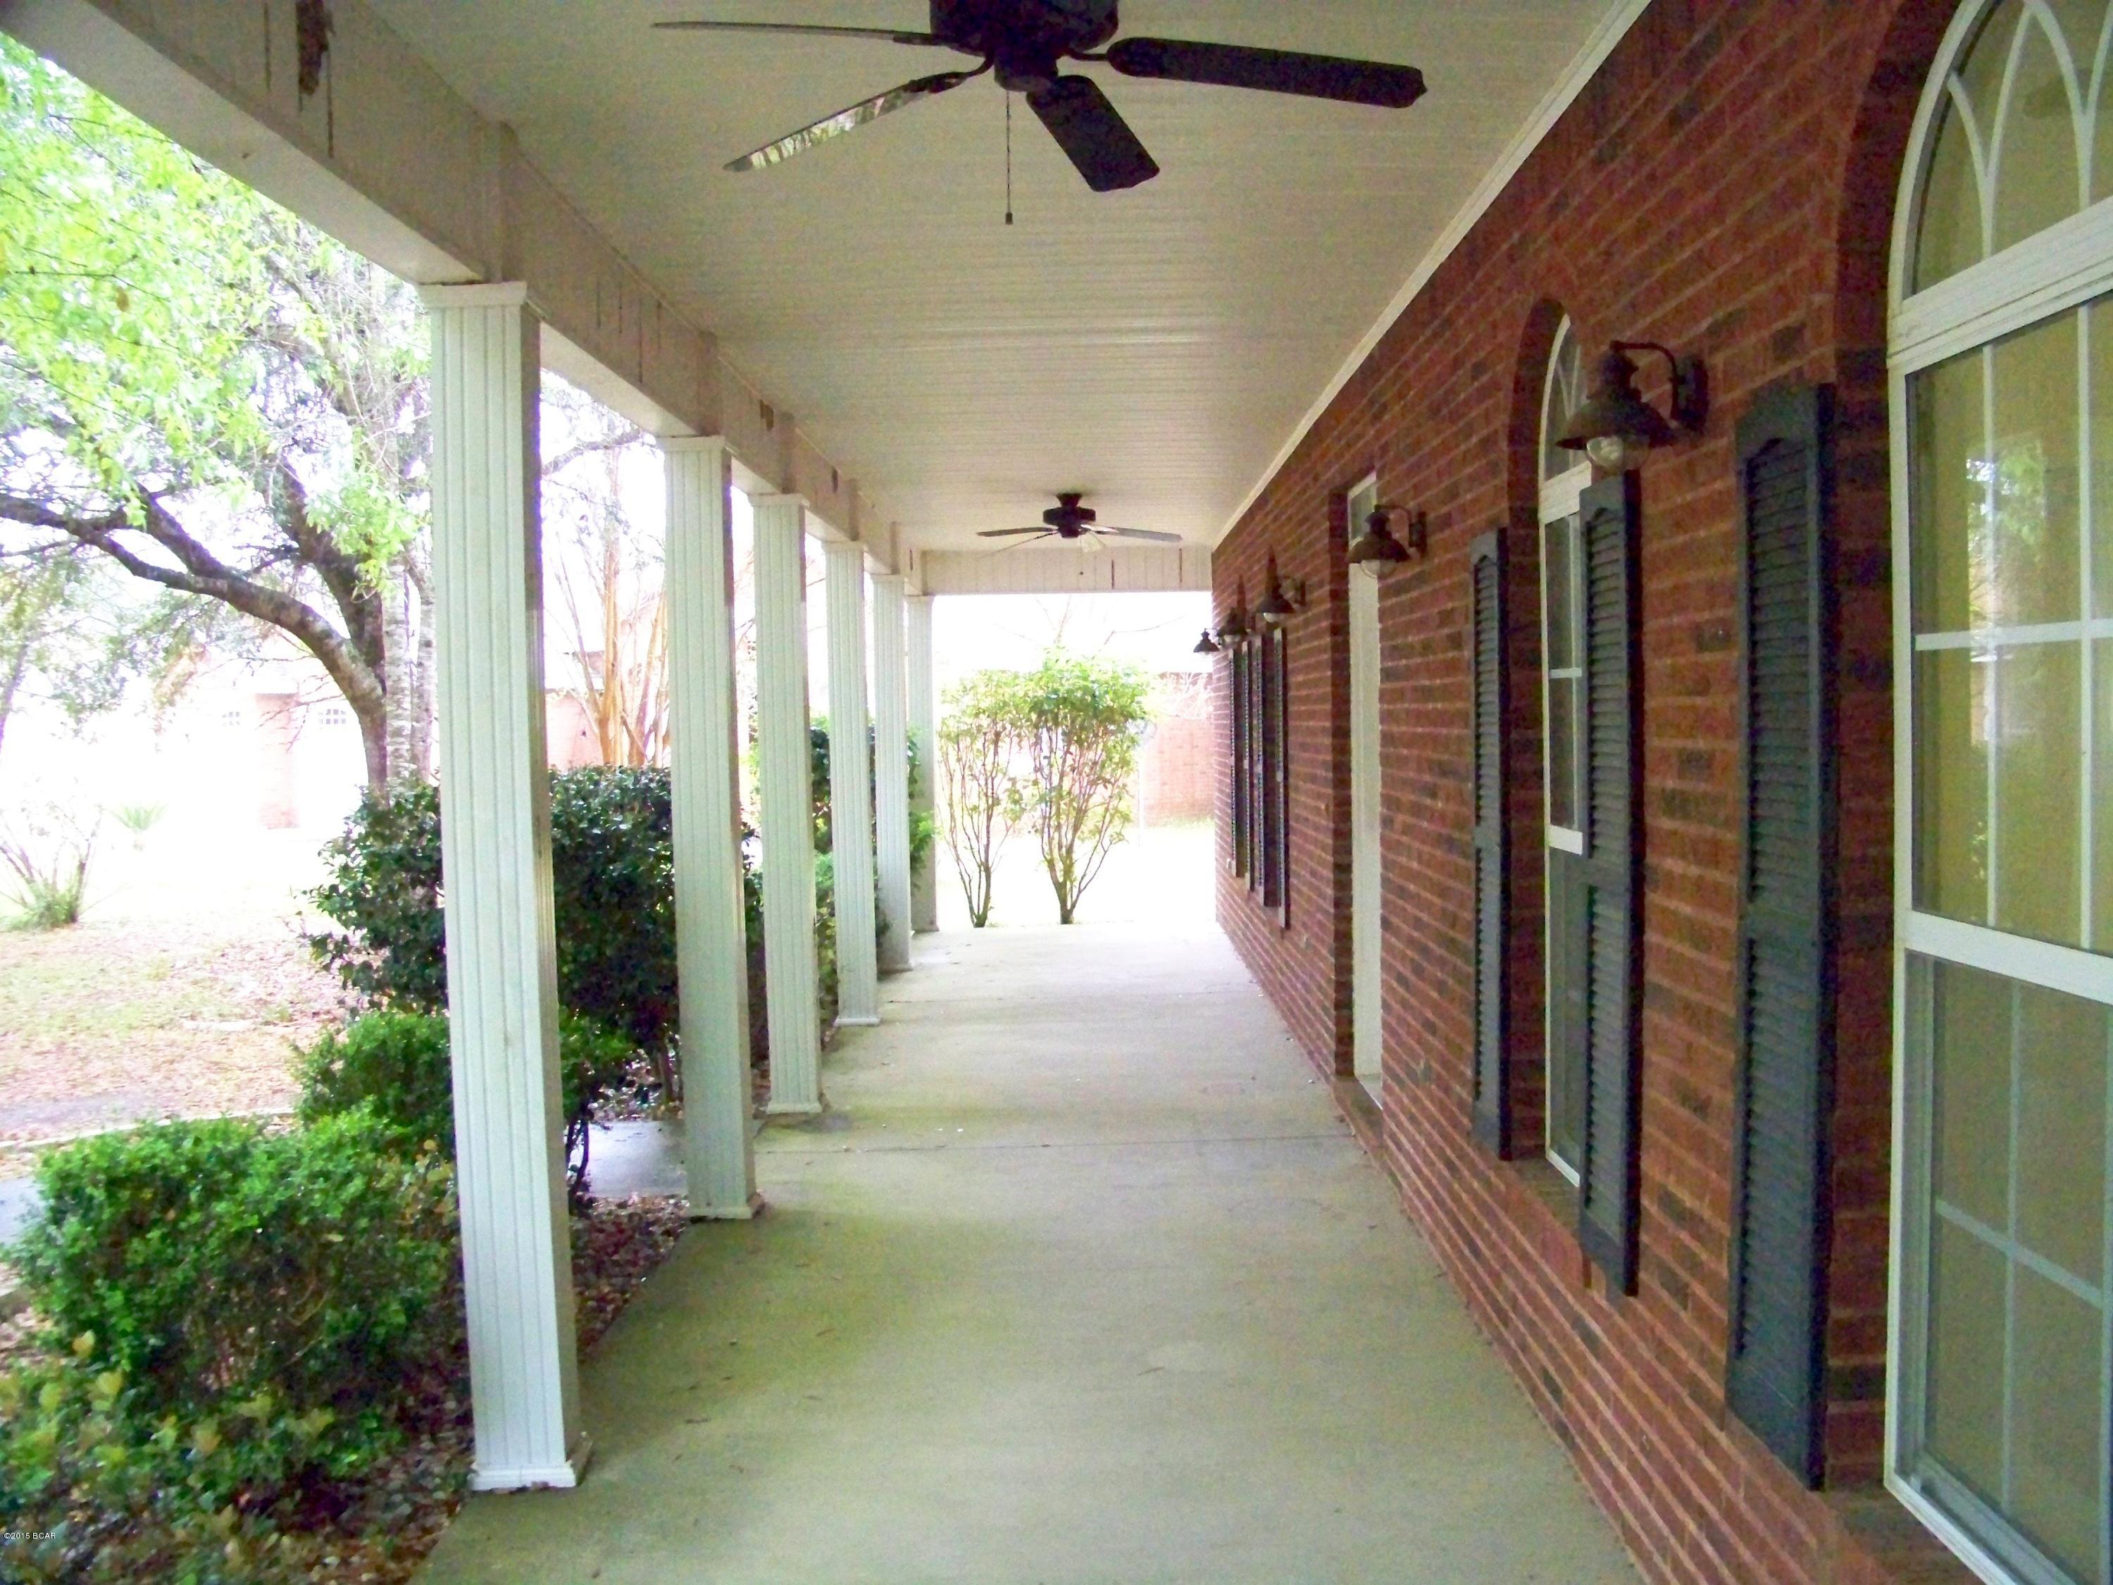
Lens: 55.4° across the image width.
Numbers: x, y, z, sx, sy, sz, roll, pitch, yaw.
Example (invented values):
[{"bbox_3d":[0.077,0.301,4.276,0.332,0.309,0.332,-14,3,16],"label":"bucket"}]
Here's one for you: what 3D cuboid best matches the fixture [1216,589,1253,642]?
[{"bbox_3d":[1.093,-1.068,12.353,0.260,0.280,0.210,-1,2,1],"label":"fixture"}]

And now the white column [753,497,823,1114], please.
[{"bbox_3d":[-1.167,0.045,8.808,0.236,2.670,0.236,-1,2,1],"label":"white column"}]

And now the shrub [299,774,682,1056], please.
[{"bbox_3d":[-2.434,0.692,9.169,1.700,1.533,1.400,-1,2,1],"label":"shrub"}]

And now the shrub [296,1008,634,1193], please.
[{"bbox_3d":[-2.141,1.191,7.434,1.150,0.723,1.050,-1,2,1],"label":"shrub"}]

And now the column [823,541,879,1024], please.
[{"bbox_3d":[-1.137,-0.054,11.275,0.236,2.670,0.236,-1,2,1],"label":"column"}]

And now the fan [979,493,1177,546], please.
[{"bbox_3d":[0.103,-1.620,11.944,1.270,0.340,1.270,-1,2,1],"label":"fan"}]

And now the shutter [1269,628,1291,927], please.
[{"bbox_3d":[1.178,-0.078,10.566,0.045,1.570,0.350,-1,2,1],"label":"shutter"}]

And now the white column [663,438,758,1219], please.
[{"bbox_3d":[-1.192,0.119,6.962,0.236,2.670,0.236,-1,2,1],"label":"white column"}]

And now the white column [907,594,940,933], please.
[{"bbox_3d":[-1.055,-0.227,16.158,0.236,2.670,0.236,-1,2,1],"label":"white column"}]

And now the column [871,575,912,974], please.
[{"bbox_3d":[-1.107,-0.134,13.658,0.236,2.670,0.236,-1,2,1],"label":"column"}]

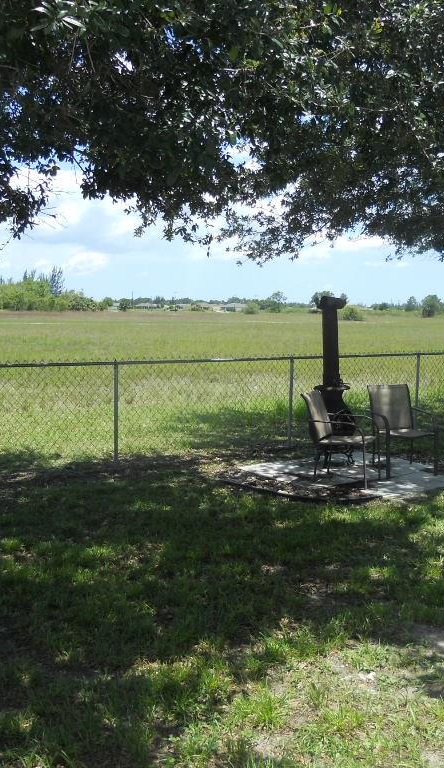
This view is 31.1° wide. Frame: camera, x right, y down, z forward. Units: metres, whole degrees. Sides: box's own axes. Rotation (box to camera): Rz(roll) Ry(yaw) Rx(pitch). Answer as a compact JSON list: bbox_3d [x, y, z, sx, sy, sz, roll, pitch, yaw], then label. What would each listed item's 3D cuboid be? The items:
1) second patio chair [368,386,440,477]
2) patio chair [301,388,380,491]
[{"bbox_3d":[2.062,0.519,9.205,0.605,0.942,0.732,0,6,-12],"label":"second patio chair"},{"bbox_3d":[1.298,0.571,8.557,0.732,0.942,0.605,3,6,25],"label":"patio chair"}]

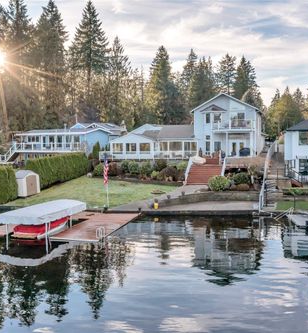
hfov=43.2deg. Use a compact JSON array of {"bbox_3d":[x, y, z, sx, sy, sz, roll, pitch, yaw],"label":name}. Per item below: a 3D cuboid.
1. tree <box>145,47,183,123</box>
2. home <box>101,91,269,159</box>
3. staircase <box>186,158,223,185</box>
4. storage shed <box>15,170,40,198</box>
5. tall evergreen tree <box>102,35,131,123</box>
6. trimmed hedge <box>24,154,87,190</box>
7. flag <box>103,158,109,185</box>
[{"bbox_3d":[2.465,-18.278,103.165,9.632,26.737,9.632,0,3,0],"label":"tree"},{"bbox_3d":[4.566,-4.884,51.814,18.300,7.800,12.000,1,3,17],"label":"home"},{"bbox_3d":[5.403,0.430,41.386,3.700,2.800,3.900,0,3,12],"label":"staircase"},{"bbox_3d":[-11.590,1.405,34.822,1.800,2.350,2.400,0,3,10],"label":"storage shed"},{"bbox_3d":[-9.519,-18.540,99.141,7.718,28.261,7.718,0,3,0],"label":"tall evergreen tree"},{"bbox_3d":[-10.199,0.241,42.271,1.400,3.250,11.300,0,3,14],"label":"trimmed hedge"},{"bbox_3d":[-3.677,0.407,29.463,0.480,1.950,0.280,0,3,8],"label":"flag"}]

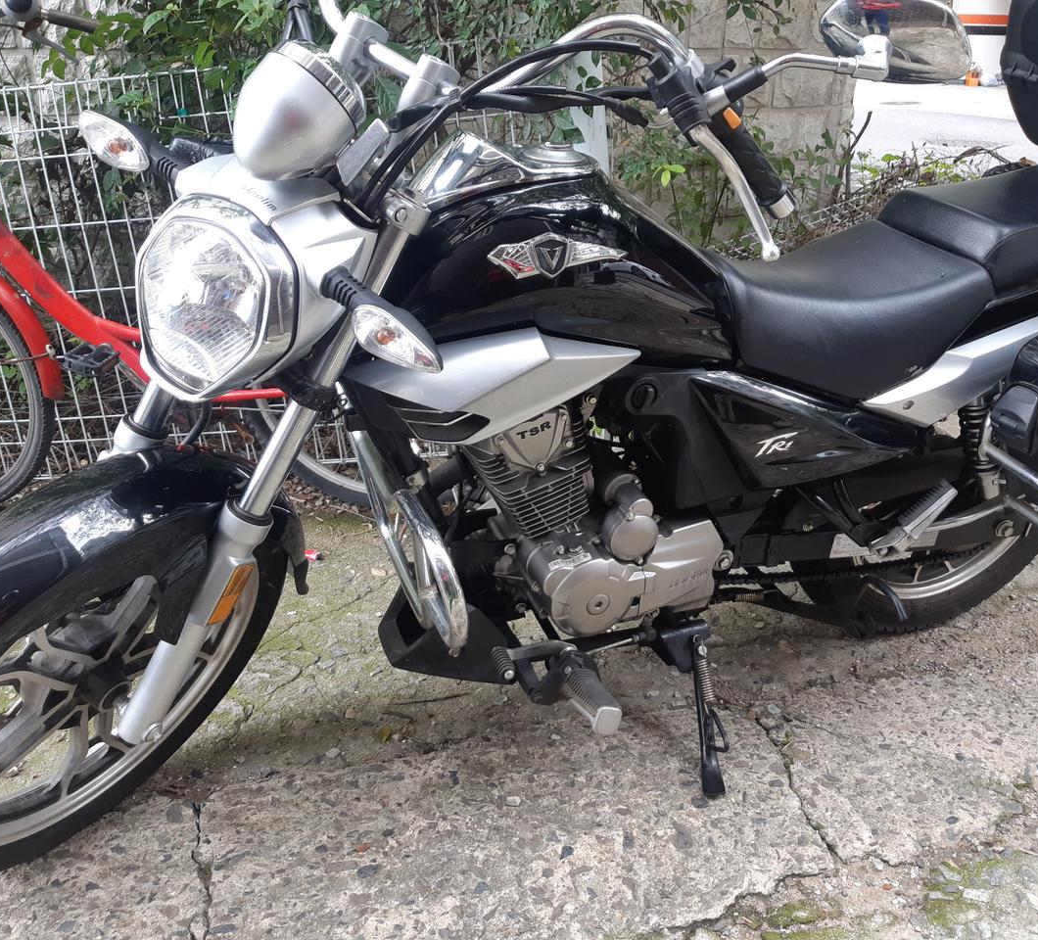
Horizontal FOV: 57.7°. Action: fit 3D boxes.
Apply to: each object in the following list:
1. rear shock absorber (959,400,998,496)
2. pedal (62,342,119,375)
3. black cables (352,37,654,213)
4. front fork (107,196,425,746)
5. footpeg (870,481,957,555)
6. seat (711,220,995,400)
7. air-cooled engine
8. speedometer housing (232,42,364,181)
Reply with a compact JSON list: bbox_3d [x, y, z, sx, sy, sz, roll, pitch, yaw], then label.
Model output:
[{"bbox_3d":[0.700,-0.056,1.424,0.060,0.310,0.060,-30,36,-4],"label":"rear shock absorber"},{"bbox_3d":[-0.864,-0.224,1.900,0.072,0.028,0.085,17,22,3],"label":"pedal"},{"bbox_3d":[-0.016,-0.344,0.941,0.300,0.160,0.125,1,21,11],"label":"black cables"},{"bbox_3d":[-0.363,-0.025,1.116,0.245,0.765,0.095,36,17,16],"label":"front fork"},{"bbox_3d":[0.595,0.075,1.415,0.140,0.040,0.040,-46,31,13],"label":"footpeg"},{"bbox_3d":[0.433,-0.238,1.368,0.425,0.185,0.275,-9,32,-18],"label":"seat"},{"bbox_3d":[0.098,0.026,1.395,0.395,0.410,0.325,-9,32,-18],"label":"air-cooled engine"},{"bbox_3d":[-0.213,-0.335,0.899,0.112,0.125,0.112,36,-10,16],"label":"speedometer housing"}]

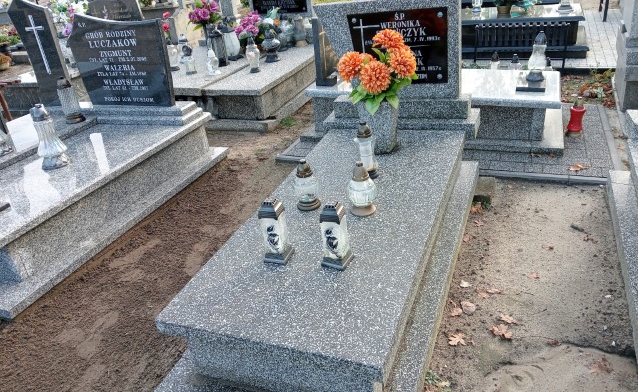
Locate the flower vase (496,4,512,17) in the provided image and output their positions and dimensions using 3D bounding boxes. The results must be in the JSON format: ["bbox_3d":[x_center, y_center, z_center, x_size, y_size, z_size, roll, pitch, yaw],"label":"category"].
[{"bbox_3d":[2.238,-2.260,6.224,0.170,0.130,0.170,4,29,22],"label":"flower vase"}]

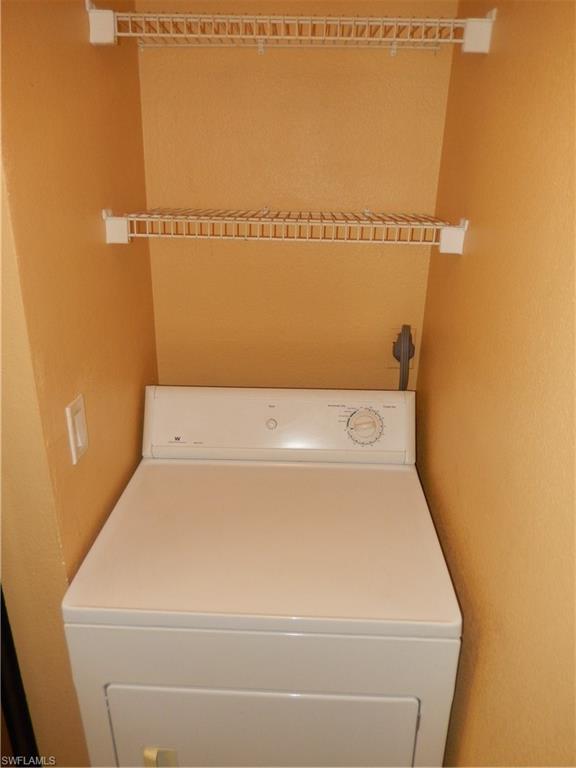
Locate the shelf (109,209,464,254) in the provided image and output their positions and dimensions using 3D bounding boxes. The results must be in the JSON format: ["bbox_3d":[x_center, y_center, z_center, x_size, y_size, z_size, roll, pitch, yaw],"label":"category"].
[{"bbox_3d":[-0.001,-0.364,1.268,0.734,0.064,0.321,2,22,2],"label":"shelf"}]

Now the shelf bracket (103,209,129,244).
[{"bbox_3d":[-0.348,-0.327,1.155,0.050,0.064,0.057,2,22,2],"label":"shelf bracket"}]

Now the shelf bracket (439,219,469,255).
[{"bbox_3d":[0.335,-0.302,1.135,0.050,0.063,0.057,2,22,2],"label":"shelf bracket"}]

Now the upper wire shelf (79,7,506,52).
[{"bbox_3d":[0.007,-0.699,1.140,0.734,0.065,0.309,2,22,2],"label":"upper wire shelf"}]

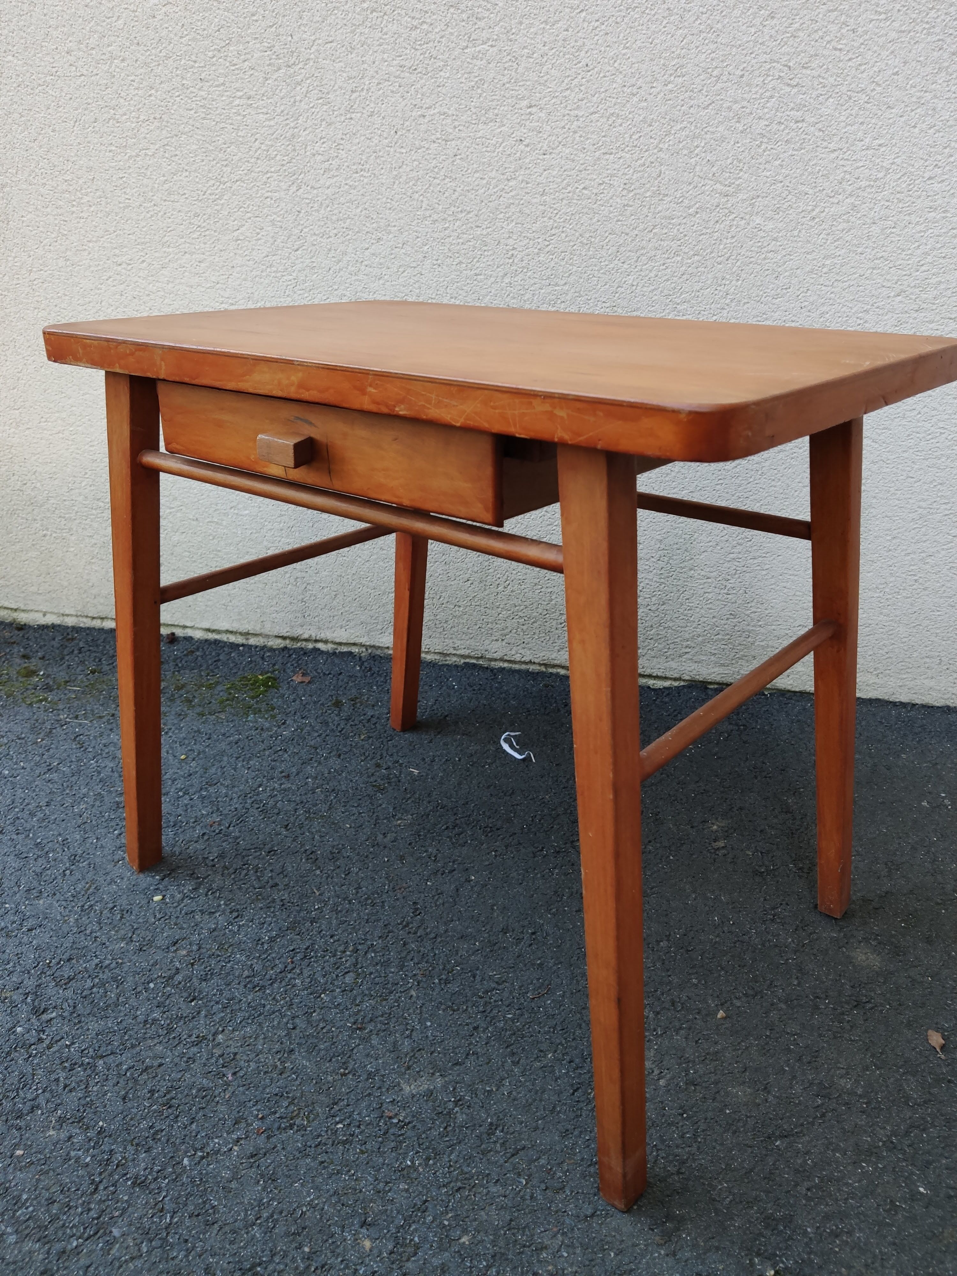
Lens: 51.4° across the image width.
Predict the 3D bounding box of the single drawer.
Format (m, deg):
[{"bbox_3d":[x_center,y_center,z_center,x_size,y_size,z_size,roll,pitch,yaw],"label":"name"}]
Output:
[{"bbox_3d":[-0.045,-0.245,1.095,0.479,0.087,0.411,18,29,36],"label":"single drawer"}]

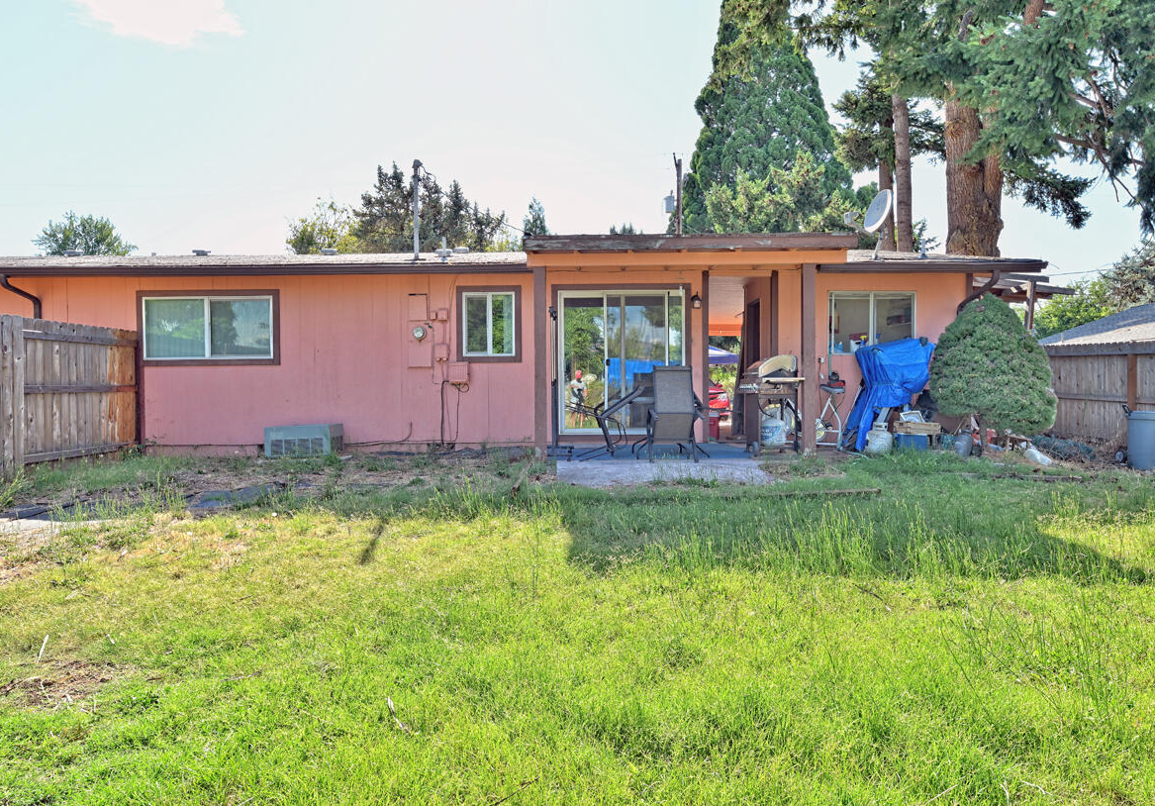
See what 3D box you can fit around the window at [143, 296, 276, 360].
[{"bbox_3d":[-5.200,-1.055,11.330,1.830,0.905,0.090,0,1,0],"label":"window"}]

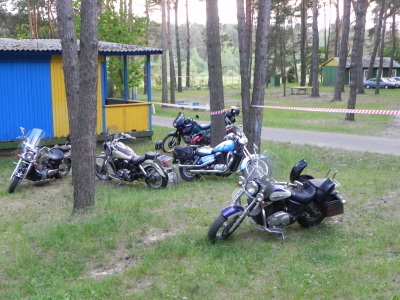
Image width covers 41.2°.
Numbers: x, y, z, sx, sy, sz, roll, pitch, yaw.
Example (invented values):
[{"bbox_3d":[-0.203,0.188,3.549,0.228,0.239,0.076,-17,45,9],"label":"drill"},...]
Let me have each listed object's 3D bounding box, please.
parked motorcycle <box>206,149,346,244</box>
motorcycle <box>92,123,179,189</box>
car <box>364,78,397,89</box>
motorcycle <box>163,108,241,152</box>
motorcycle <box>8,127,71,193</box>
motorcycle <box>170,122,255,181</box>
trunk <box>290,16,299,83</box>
[{"bbox_3d":[1.141,0.674,8.235,2.420,1.330,0.920,-4,9,-24],"label":"parked motorcycle"},{"bbox_3d":[-1.620,0.190,12.230,2.400,1.300,0.920,6,10,36],"label":"motorcycle"},{"bbox_3d":[24.610,-9.084,72.896,4.250,1.400,1.680,2,9,12],"label":"car"},{"bbox_3d":[-0.042,-0.563,18.037,2.270,1.420,0.850,-2,9,-12],"label":"motorcycle"},{"bbox_3d":[-3.680,0.165,12.283,0.920,1.330,2.350,4,9,24],"label":"motorcycle"},{"bbox_3d":[0.550,0.134,12.773,2.400,1.270,0.900,0,9,2],"label":"motorcycle"},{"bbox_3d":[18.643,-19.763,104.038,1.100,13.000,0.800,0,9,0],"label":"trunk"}]

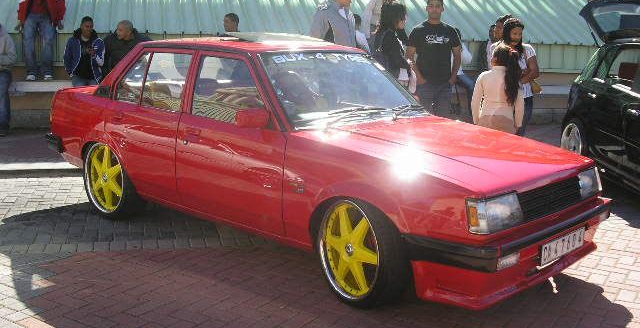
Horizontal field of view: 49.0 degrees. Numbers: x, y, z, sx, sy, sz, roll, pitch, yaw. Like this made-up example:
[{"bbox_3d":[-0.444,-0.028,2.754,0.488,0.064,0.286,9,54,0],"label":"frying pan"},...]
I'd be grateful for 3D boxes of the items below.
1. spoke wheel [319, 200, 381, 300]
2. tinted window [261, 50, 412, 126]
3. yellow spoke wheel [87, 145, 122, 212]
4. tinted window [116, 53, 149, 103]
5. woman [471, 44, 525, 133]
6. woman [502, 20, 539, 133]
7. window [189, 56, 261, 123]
[{"bbox_3d":[0.218,0.447,3.749,0.170,0.524,0.524,-5,13,-35],"label":"spoke wheel"},{"bbox_3d":[0.141,-0.530,4.610,1.260,0.592,0.100,-9,-29,-47],"label":"tinted window"},{"bbox_3d":[-1.568,0.099,5.343,0.524,0.524,0.170,11,14,41],"label":"yellow spoke wheel"},{"bbox_3d":[-1.327,-0.618,5.045,0.329,0.380,0.045,11,-4,41],"label":"tinted window"},{"bbox_3d":[1.531,-0.305,6.184,0.470,1.490,0.290,1,10,-7],"label":"woman"},{"bbox_3d":[1.932,-0.648,7.146,0.470,1.630,0.320,-1,11,-13],"label":"woman"},{"bbox_3d":[-0.553,-0.461,4.354,0.740,0.408,0.050,11,-4,41],"label":"window"}]

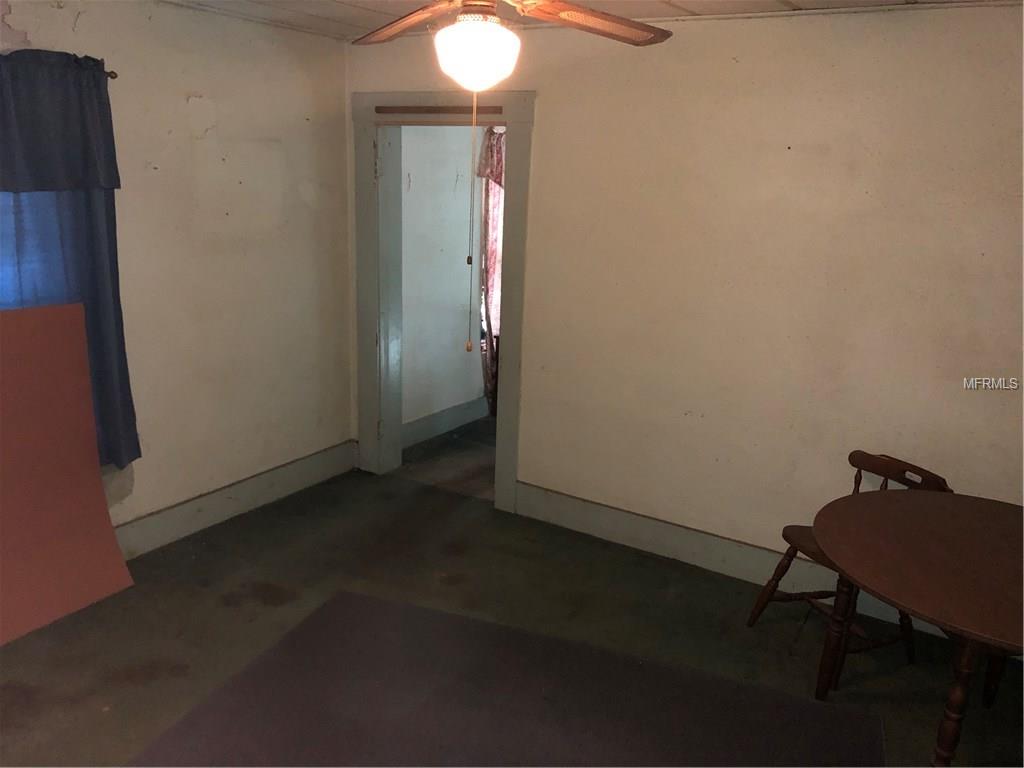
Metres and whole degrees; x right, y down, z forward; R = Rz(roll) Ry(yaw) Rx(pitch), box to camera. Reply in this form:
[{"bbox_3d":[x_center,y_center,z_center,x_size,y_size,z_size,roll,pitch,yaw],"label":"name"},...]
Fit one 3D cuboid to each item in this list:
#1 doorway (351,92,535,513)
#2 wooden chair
[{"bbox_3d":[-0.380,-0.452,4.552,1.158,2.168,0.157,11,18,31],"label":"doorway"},{"bbox_3d":[1.324,0.690,3.249,0.509,0.768,0.490,-4,16,-23],"label":"wooden chair"}]

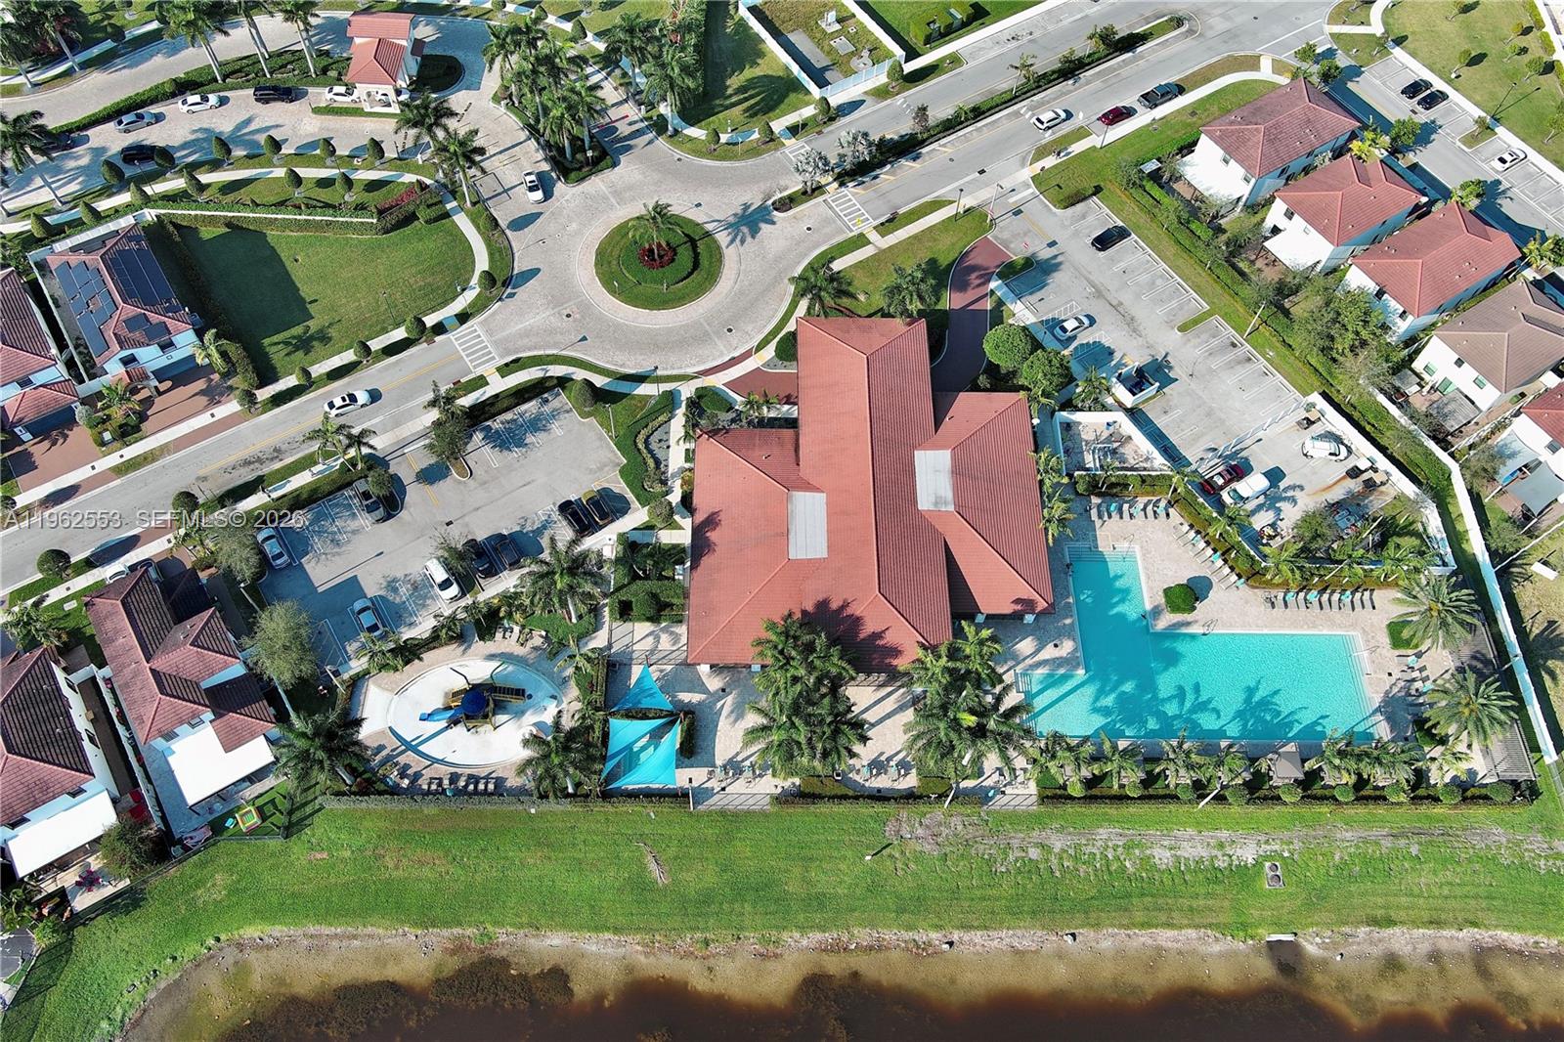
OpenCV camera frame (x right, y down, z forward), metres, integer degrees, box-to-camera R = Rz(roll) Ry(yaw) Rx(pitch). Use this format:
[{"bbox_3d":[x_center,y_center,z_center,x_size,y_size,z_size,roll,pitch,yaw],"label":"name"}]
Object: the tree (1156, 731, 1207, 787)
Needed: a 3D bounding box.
[{"bbox_3d":[36.105,23.444,117.223,4.900,7.900,4.900,1,60,-2],"label":"tree"}]

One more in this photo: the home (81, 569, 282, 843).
[{"bbox_3d":[-57.473,14.543,119.457,11.140,7.000,23.600,-28,65,-17],"label":"home"}]

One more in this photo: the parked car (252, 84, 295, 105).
[{"bbox_3d":[-66.665,-56.313,165.819,4.850,1.750,1.930,-3,61,-3],"label":"parked car"}]

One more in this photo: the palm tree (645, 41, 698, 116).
[{"bbox_3d":[-13.752,-52.444,157.313,6.600,10.300,6.600,1,60,-2],"label":"palm tree"}]

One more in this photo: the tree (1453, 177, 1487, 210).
[{"bbox_3d":[86.492,-40.660,159.329,3.800,5.500,3.800,2,61,0],"label":"tree"}]

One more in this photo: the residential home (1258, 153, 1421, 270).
[{"bbox_3d":[67.263,-37.991,153.927,17.580,7.700,10.010,-30,65,-18],"label":"residential home"}]

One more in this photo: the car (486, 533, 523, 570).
[{"bbox_3d":[-29.177,3.251,133.195,1.840,1.660,4.450,-28,65,-16],"label":"car"}]

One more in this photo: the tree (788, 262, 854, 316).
[{"bbox_3d":[4.412,-24.466,145.473,7.000,11.000,7.000,2,61,0],"label":"tree"}]

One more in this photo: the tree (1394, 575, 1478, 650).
[{"bbox_3d":[64.336,9.833,126.462,8.400,8.000,8.400,1,60,-2],"label":"tree"}]

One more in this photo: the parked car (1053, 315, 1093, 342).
[{"bbox_3d":[34.148,-22.749,147.531,4.550,1.450,1.820,-27,65,-16],"label":"parked car"}]

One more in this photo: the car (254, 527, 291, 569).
[{"bbox_3d":[-52.082,2.664,129.097,1.830,1.450,4.850,-28,65,-17],"label":"car"}]

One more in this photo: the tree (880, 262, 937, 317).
[{"bbox_3d":[14.629,-26.205,146.068,5.800,6.200,5.800,1,60,-2],"label":"tree"}]

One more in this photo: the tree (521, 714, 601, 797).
[{"bbox_3d":[-19.611,22.541,113.801,7.400,11.200,7.400,1,60,-2],"label":"tree"}]

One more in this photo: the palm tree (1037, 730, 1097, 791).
[{"bbox_3d":[26.024,22.610,117.813,5.400,7.300,5.400,1,60,-2],"label":"palm tree"}]

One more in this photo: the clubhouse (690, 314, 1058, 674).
[{"bbox_3d":[9.110,-2.931,133.062,36.744,9.969,42.715,0,60,-1],"label":"clubhouse"}]

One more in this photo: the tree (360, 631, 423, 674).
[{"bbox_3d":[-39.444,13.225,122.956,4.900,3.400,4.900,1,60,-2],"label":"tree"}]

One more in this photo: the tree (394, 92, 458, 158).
[{"bbox_3d":[-42.855,-46.348,155.612,7.400,10.900,7.400,3,60,0],"label":"tree"}]

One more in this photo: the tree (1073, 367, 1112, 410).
[{"bbox_3d":[33.307,-13.224,138.856,4.300,6.900,4.300,1,60,-2],"label":"tree"}]

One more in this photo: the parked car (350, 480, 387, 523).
[{"bbox_3d":[-44.415,-2.180,135.829,1.840,1.650,4.550,-28,65,-16],"label":"parked car"}]

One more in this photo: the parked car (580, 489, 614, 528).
[{"bbox_3d":[-20.213,-1.358,137.333,1.850,1.620,4.500,-30,65,-17],"label":"parked car"}]

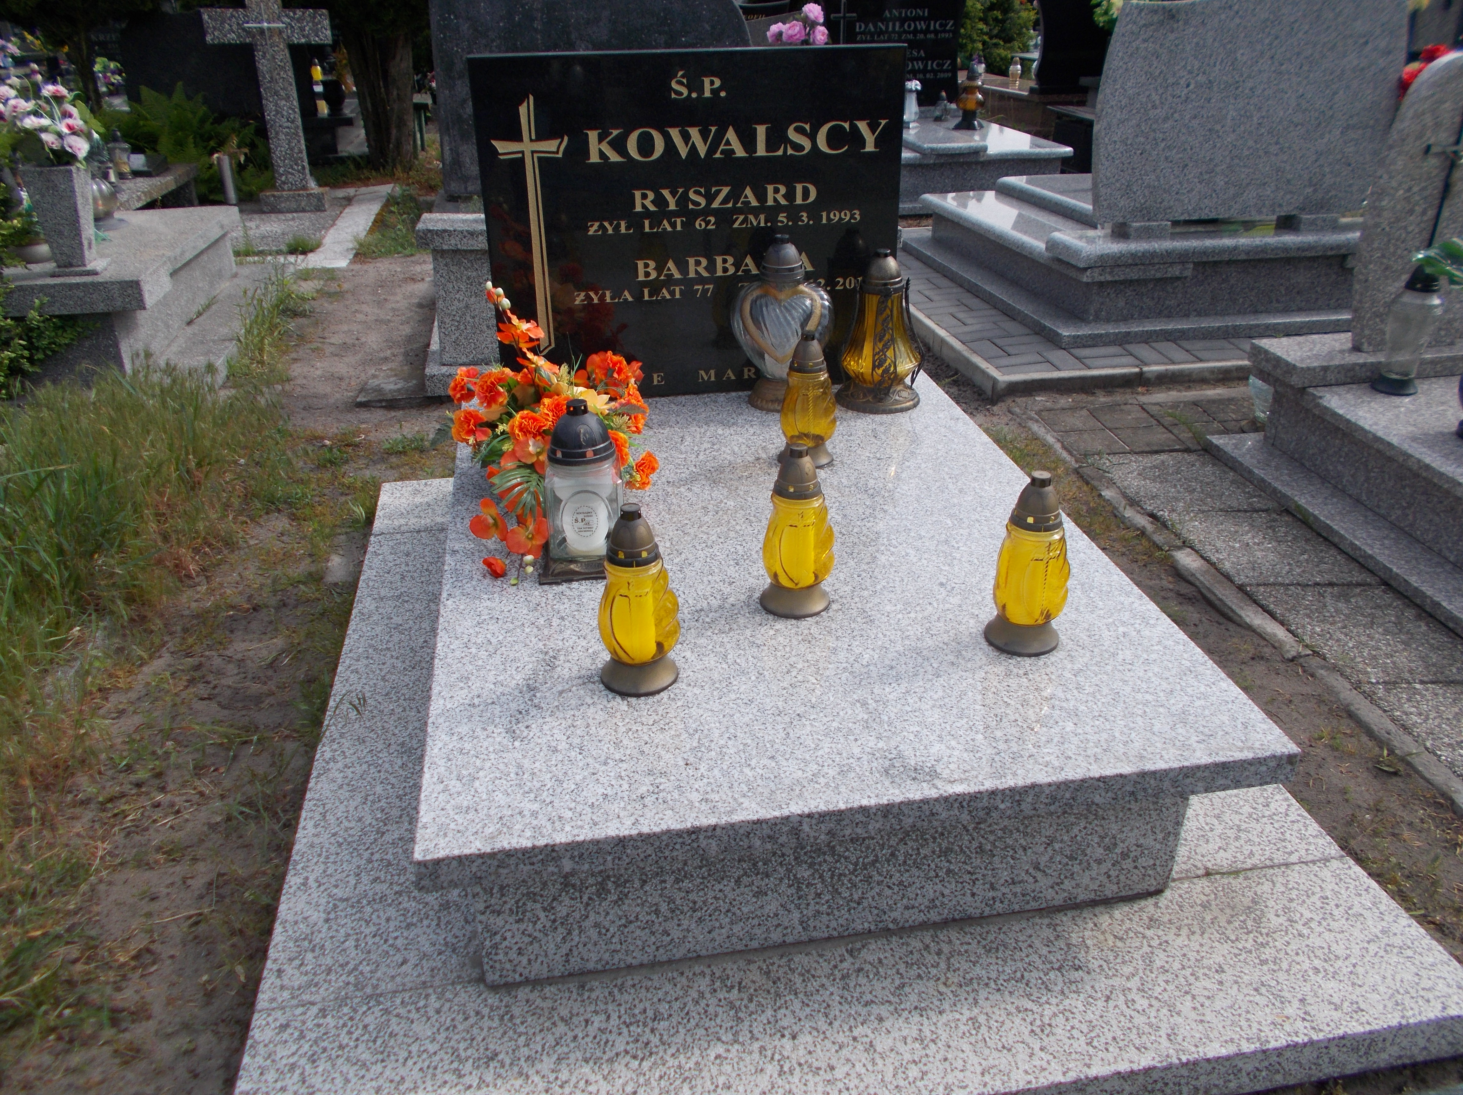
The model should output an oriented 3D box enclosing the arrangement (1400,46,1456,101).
[{"bbox_3d":[2.309,-1.543,3.613,0.230,0.250,0.220,-5,29,-9],"label":"arrangement"}]

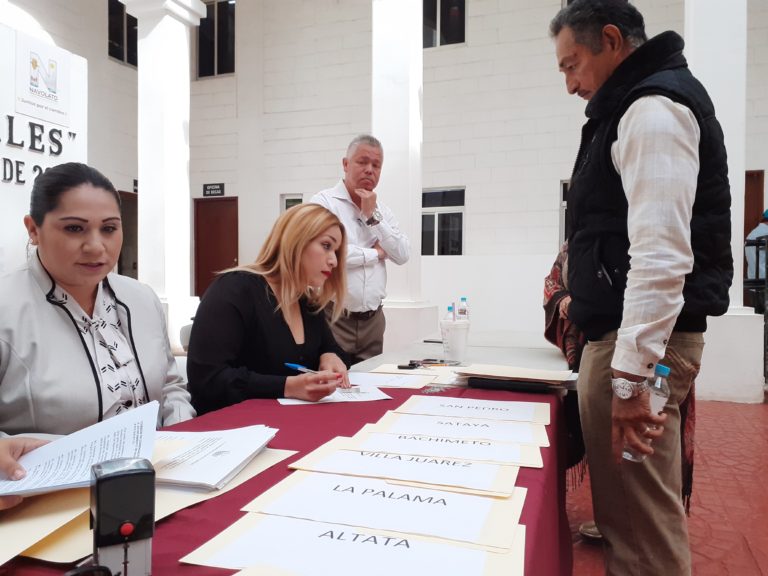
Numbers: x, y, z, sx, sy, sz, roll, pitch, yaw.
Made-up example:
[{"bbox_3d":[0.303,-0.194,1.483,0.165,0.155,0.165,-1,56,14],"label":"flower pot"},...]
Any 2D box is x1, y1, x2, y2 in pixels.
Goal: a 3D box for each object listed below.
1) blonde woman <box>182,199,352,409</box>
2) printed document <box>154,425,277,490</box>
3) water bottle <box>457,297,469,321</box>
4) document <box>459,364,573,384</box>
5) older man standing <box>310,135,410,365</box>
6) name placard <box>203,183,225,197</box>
[{"bbox_3d":[-0.285,0.412,1.560,0.640,1.250,0.480,1,1,34],"label":"blonde woman"},{"bbox_3d":[-0.350,0.270,0.985,0.280,0.035,0.220,0,1,13],"label":"printed document"},{"bbox_3d":[0.411,0.160,3.100,0.063,0.205,0.063,0,1,0],"label":"water bottle"},{"bbox_3d":[0.380,0.254,1.745,0.300,0.016,0.220,1,1,27],"label":"document"},{"bbox_3d":[-0.112,0.170,2.680,0.480,1.700,0.360,0,1,-13],"label":"older man standing"},{"bbox_3d":[-2.726,-1.569,9.600,0.385,0.195,0.020,0,1,18],"label":"name placard"}]

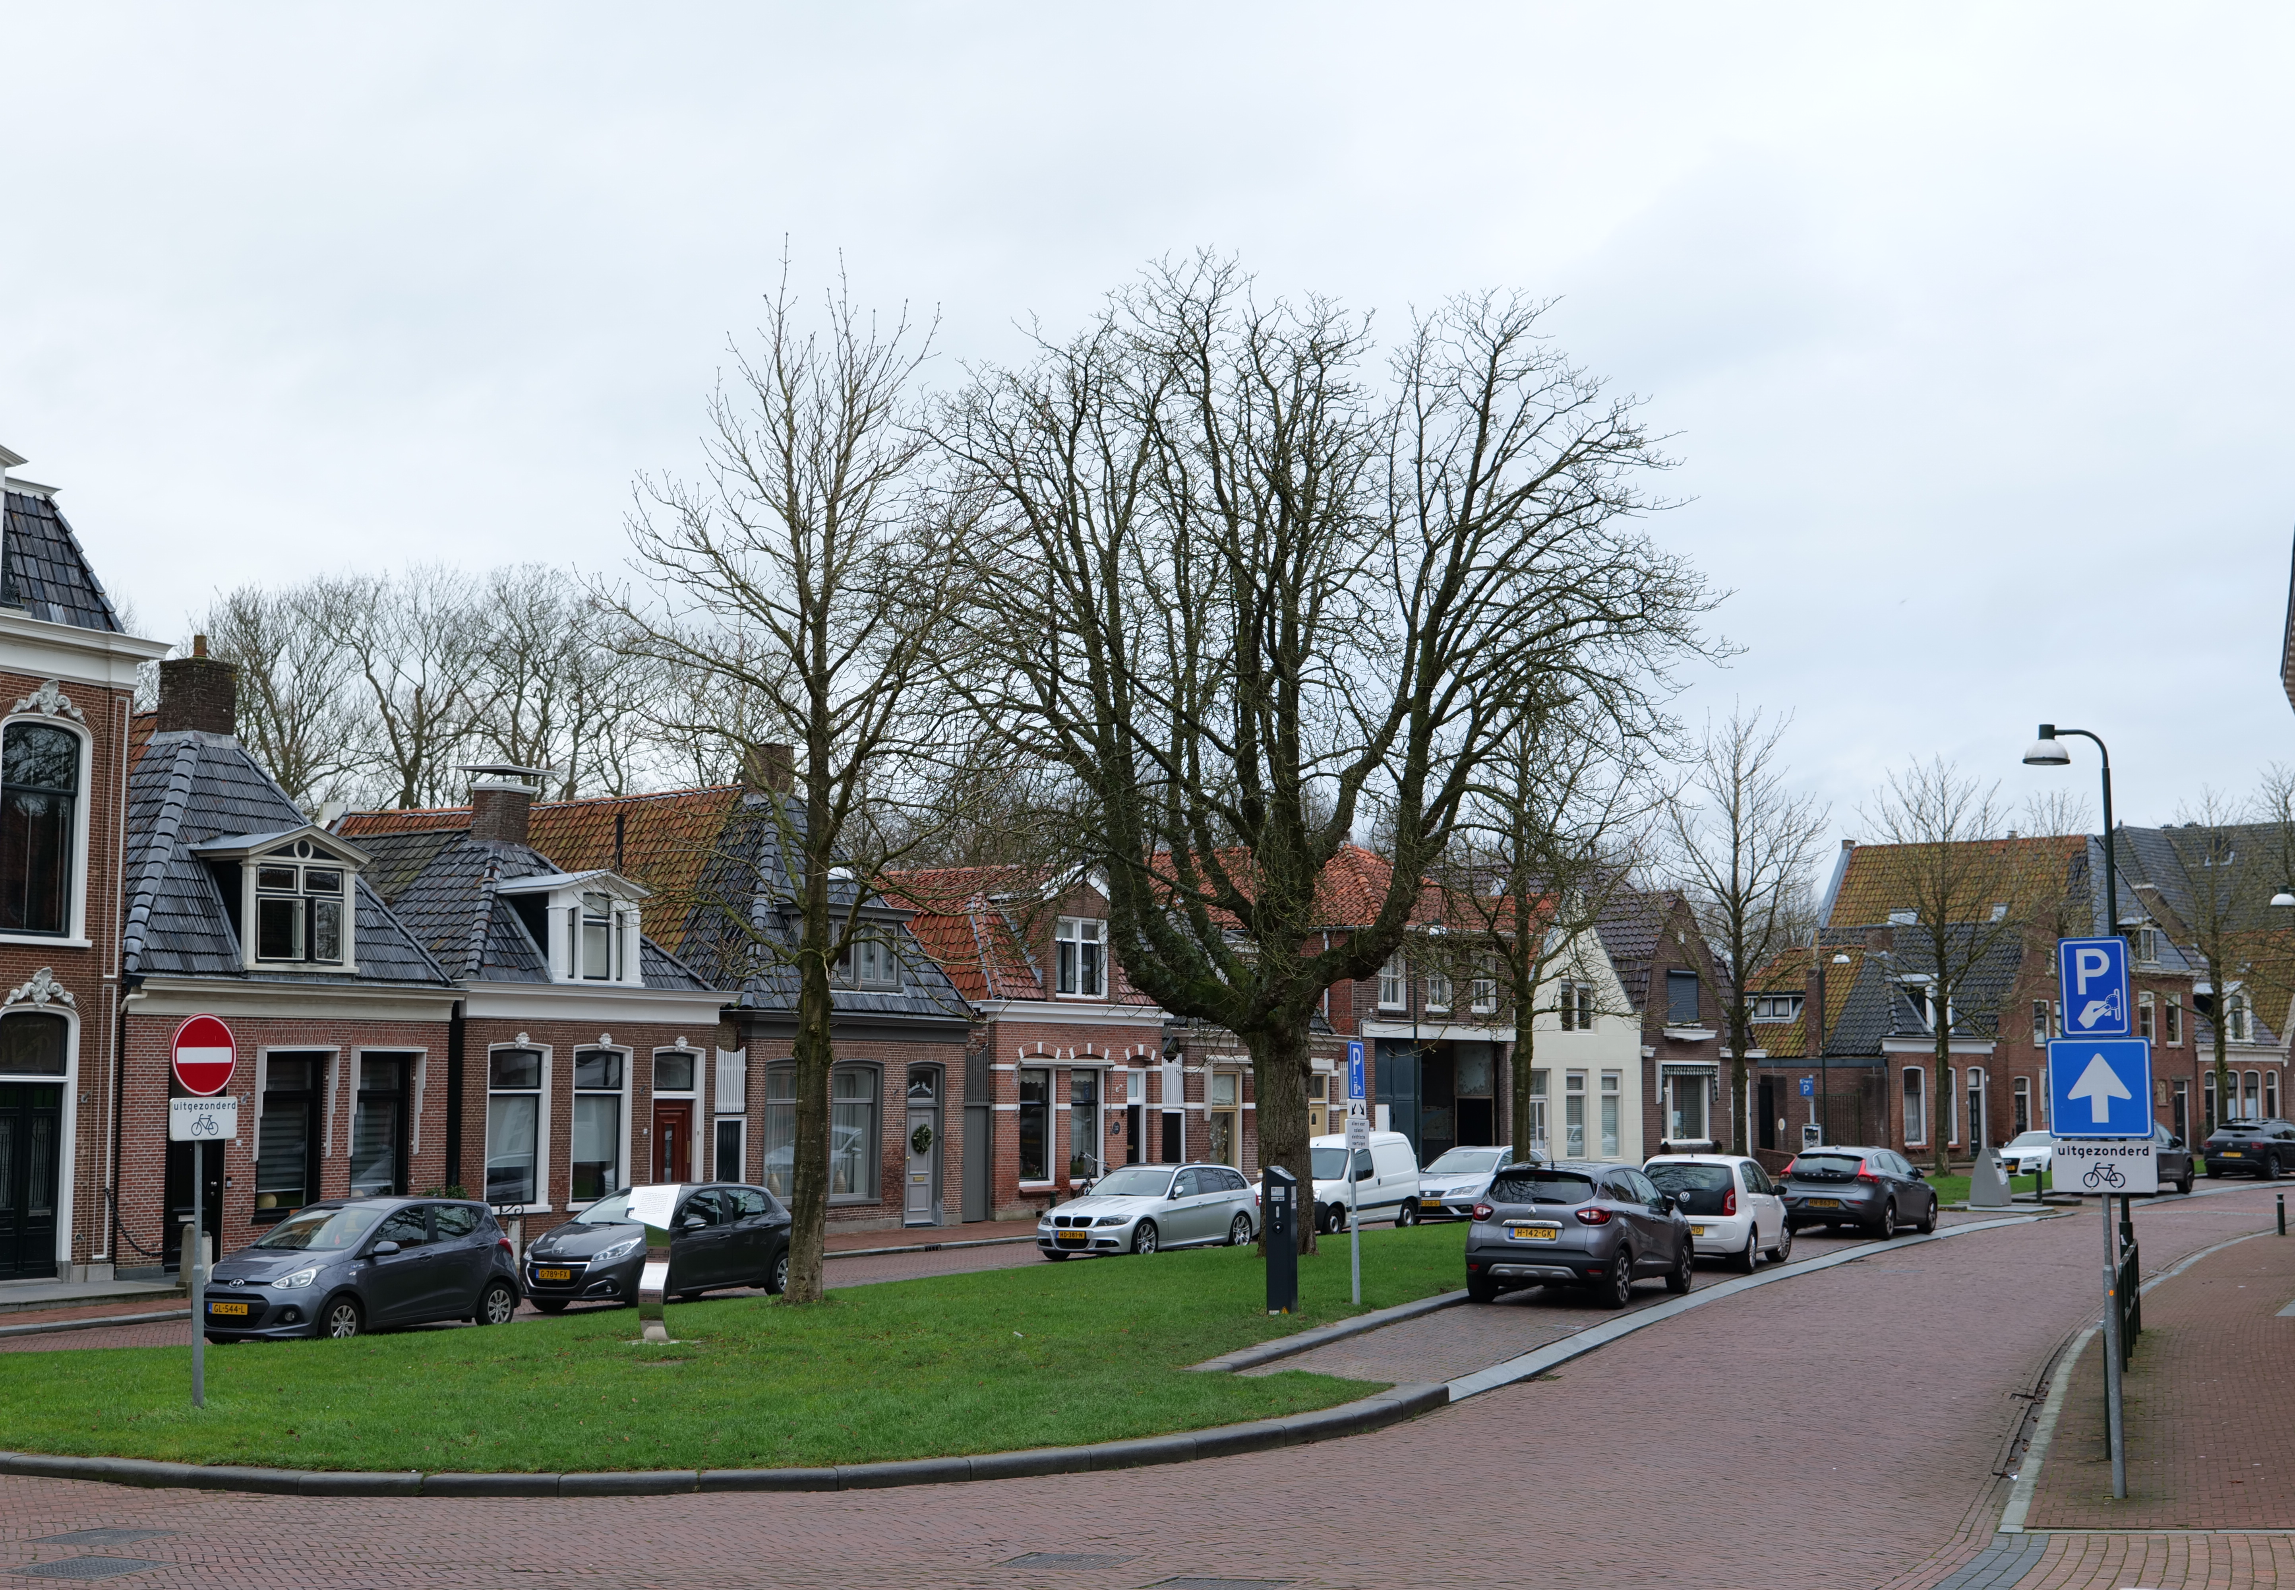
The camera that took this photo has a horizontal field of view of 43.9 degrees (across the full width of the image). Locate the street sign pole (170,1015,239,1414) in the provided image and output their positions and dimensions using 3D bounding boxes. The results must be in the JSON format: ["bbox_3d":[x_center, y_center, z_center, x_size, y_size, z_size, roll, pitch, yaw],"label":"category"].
[{"bbox_3d":[-6.763,2.981,20.403,0.090,2.803,0.610,-3,-6,29],"label":"street sign pole"}]

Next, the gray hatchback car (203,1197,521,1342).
[{"bbox_3d":[-8.262,4.985,30.008,1.660,1.490,3.665,-3,-6,27],"label":"gray hatchback car"}]

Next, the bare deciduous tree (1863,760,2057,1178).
[{"bbox_3d":[19.934,4.196,70.385,4.835,10.392,4.835,0,-6,0],"label":"bare deciduous tree"}]

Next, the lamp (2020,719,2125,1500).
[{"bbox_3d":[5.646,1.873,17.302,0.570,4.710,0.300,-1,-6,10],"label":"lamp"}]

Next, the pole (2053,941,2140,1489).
[{"bbox_3d":[5.821,2.557,17.313,0.618,3.365,0.140,-1,-6,18],"label":"pole"}]

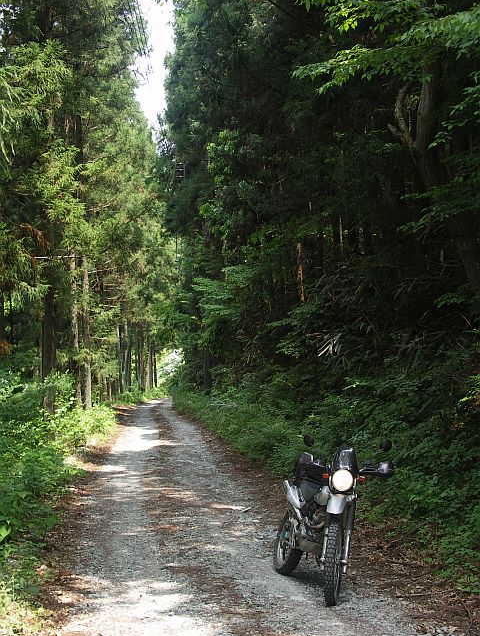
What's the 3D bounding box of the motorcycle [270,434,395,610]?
[{"bbox_3d":[0.615,1.645,7.600,0.830,1.290,2.050,6,-5,-12],"label":"motorcycle"}]

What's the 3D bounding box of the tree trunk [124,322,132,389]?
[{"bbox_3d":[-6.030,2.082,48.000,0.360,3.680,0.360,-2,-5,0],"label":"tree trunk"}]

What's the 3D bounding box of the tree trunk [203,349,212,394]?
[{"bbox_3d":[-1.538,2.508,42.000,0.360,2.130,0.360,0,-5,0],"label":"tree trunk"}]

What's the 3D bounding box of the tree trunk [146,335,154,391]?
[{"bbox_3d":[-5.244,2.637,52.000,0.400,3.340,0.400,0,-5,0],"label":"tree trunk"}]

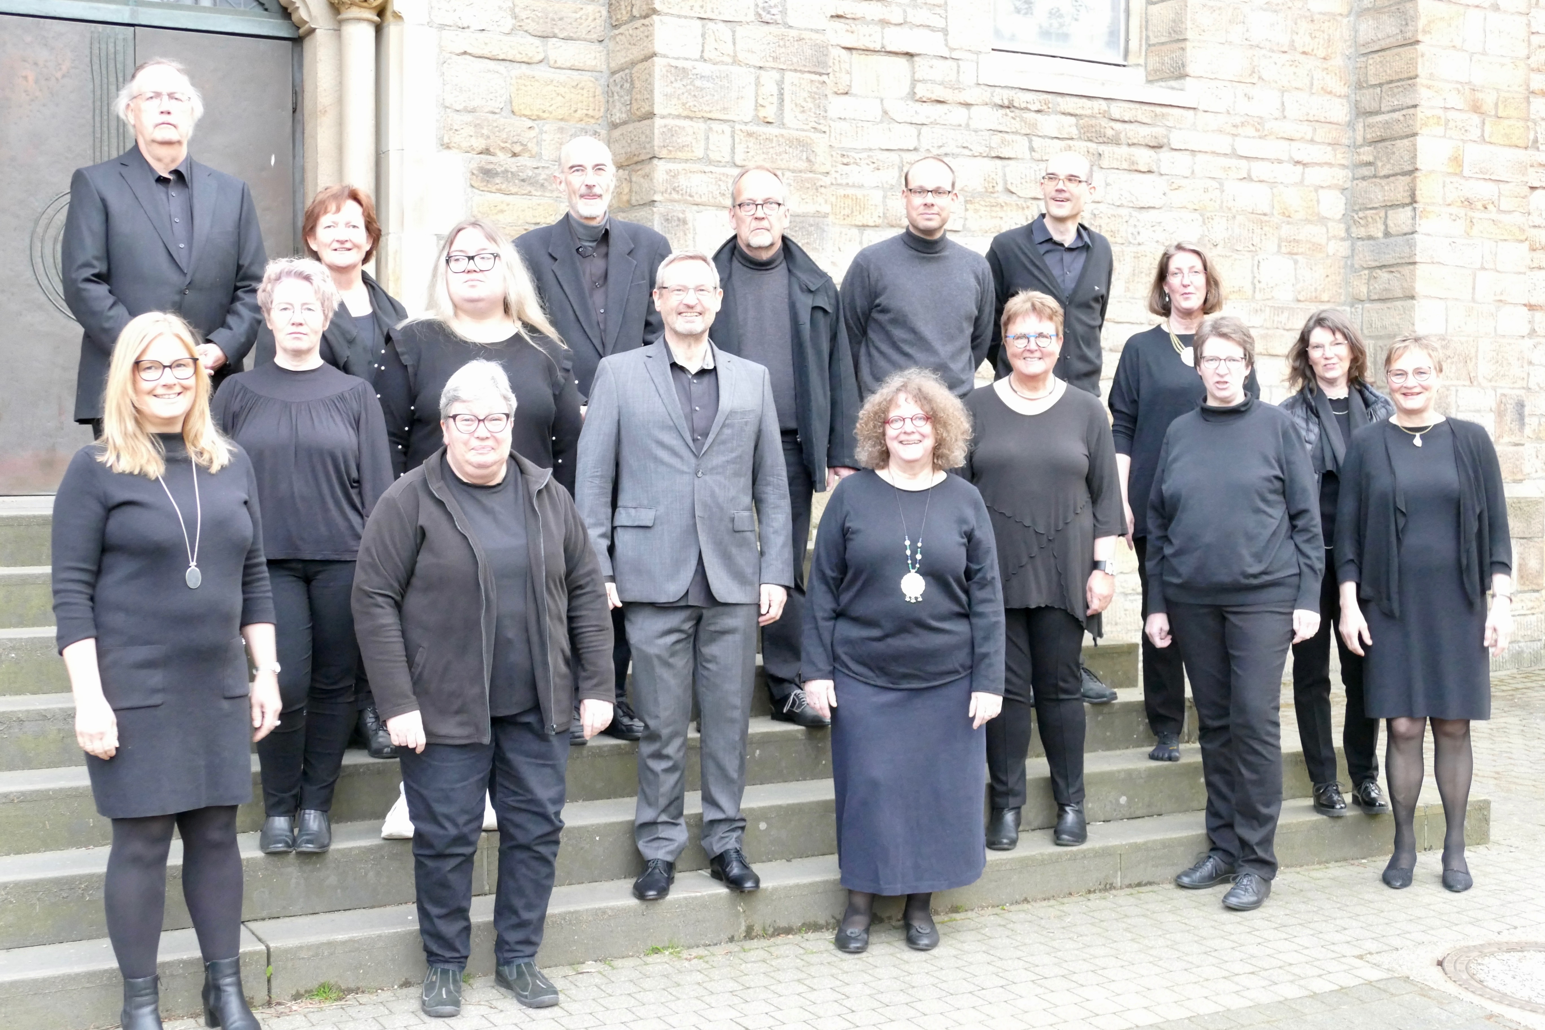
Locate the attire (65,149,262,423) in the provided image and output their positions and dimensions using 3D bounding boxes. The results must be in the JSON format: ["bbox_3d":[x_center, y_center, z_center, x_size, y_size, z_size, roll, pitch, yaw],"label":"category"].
[{"bbox_3d":[-1.740,-0.654,5.639,0.560,0.777,0.360,-1,2,-32],"label":"attire"}]

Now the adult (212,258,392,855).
[{"bbox_3d":[-1.234,0.097,5.157,0.480,1.532,0.340,-1,2,-13],"label":"adult"}]

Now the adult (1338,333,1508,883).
[{"bbox_3d":[1.992,0.300,6.060,0.520,1.680,0.310,0,2,15],"label":"adult"}]

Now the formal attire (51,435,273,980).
[{"bbox_3d":[-1.422,0.439,4.600,0.480,1.250,0.300,-1,2,-27],"label":"formal attire"}]

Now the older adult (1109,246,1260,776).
[{"bbox_3d":[1.395,-0.041,6.720,0.500,1.720,0.310,0,2,6],"label":"older adult"}]

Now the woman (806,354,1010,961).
[{"bbox_3d":[0.360,0.391,5.420,0.530,1.580,0.340,0,2,-4],"label":"woman"}]

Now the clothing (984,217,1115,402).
[{"bbox_3d":[0.938,-0.686,6.746,0.470,0.662,0.280,-1,2,-20],"label":"clothing"}]

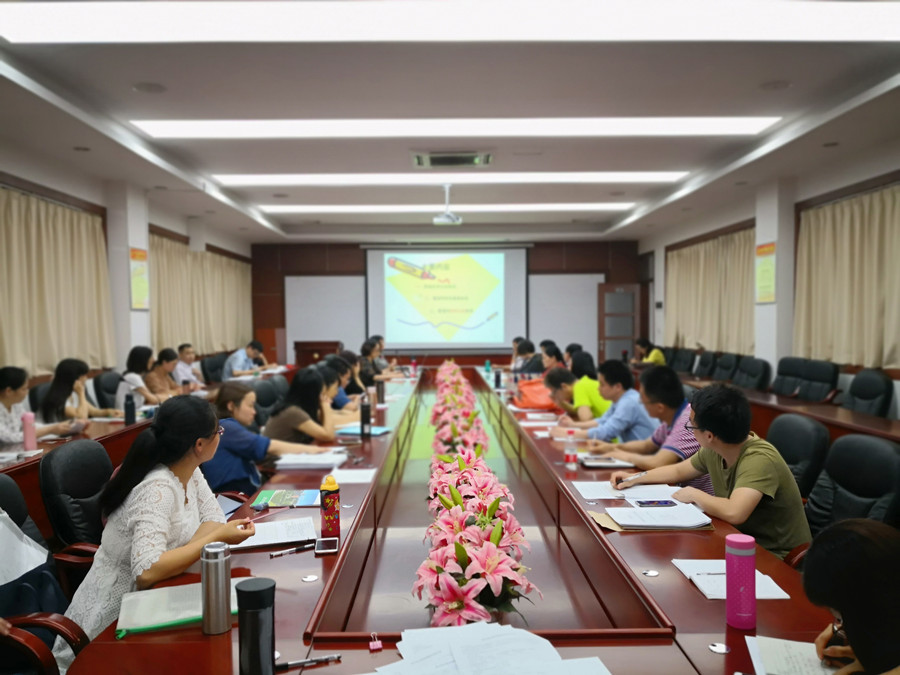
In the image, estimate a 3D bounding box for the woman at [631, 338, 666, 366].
[{"bbox_3d":[3.204,0.623,11.260,0.780,1.200,0.480,0,1,-1],"label":"woman"}]

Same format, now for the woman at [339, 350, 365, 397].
[{"bbox_3d":[-1.078,0.705,6.909,0.640,1.180,0.500,-1,1,-6],"label":"woman"}]

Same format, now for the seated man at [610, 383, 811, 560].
[{"bbox_3d":[0.968,0.779,2.591,0.740,1.230,0.580,-1,2,-20],"label":"seated man"}]

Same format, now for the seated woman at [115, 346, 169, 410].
[{"bbox_3d":[-2.831,0.736,6.429,0.800,1.250,0.500,-1,1,-16],"label":"seated woman"}]

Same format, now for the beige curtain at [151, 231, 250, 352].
[{"bbox_3d":[-3.565,-0.551,10.552,0.140,1.480,4.700,0,1,-1],"label":"beige curtain"}]

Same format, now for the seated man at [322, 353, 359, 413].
[{"bbox_3d":[-1.073,0.764,5.903,0.800,1.200,0.500,0,1,-1],"label":"seated man"}]

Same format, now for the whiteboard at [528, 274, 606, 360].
[{"bbox_3d":[2.171,-0.309,12.990,1.450,1.720,0.050,0,1,-1],"label":"whiteboard"}]

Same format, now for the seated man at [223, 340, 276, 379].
[{"bbox_3d":[-2.817,0.639,9.589,0.750,1.200,0.620,0,1,8],"label":"seated man"}]

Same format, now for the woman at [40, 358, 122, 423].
[{"bbox_3d":[-2.841,0.747,5.270,0.680,1.200,0.500,-1,2,-22],"label":"woman"}]

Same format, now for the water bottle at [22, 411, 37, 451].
[{"bbox_3d":[-2.342,0.524,3.920,0.069,0.206,0.069,0,1,-1],"label":"water bottle"}]

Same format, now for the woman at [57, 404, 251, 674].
[{"bbox_3d":[-0.866,0.804,2.071,0.700,1.230,0.540,0,1,12],"label":"woman"}]

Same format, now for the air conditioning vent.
[{"bbox_3d":[0.033,-1.930,7.644,0.880,0.070,0.850,0,1,-1],"label":"air conditioning vent"}]

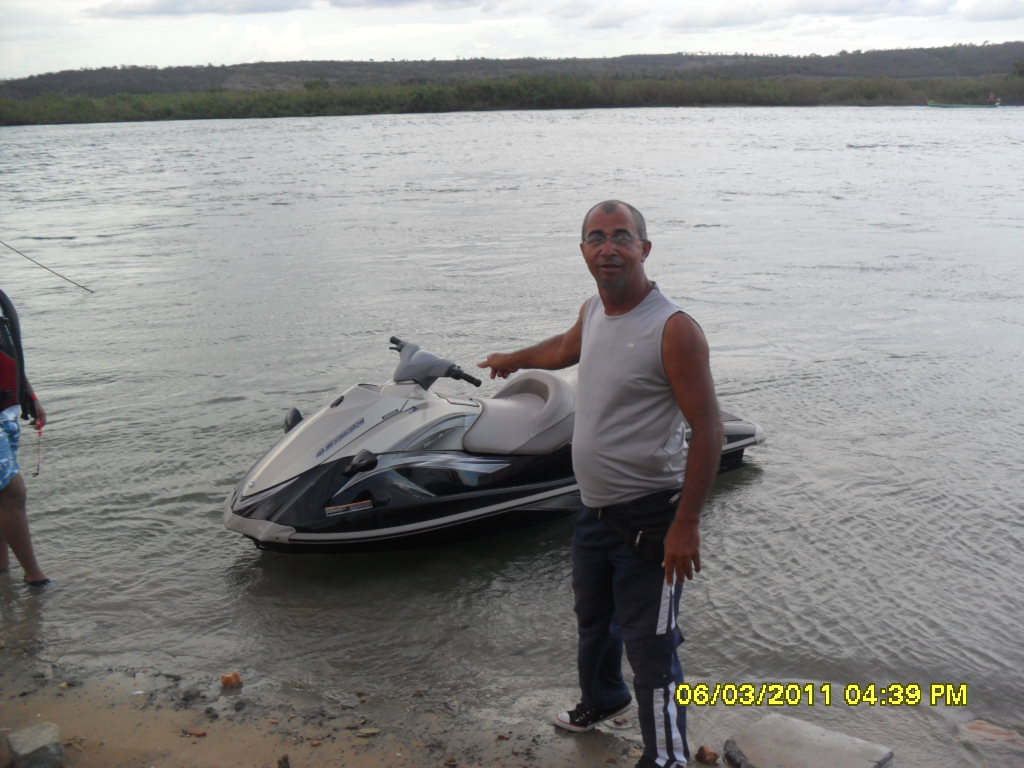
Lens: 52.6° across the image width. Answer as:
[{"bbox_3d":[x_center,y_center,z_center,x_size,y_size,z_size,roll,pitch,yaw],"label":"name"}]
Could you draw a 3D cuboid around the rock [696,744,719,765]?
[{"bbox_3d":[0.623,1.181,3.300,0.070,0.050,0.058,0,16,0],"label":"rock"}]

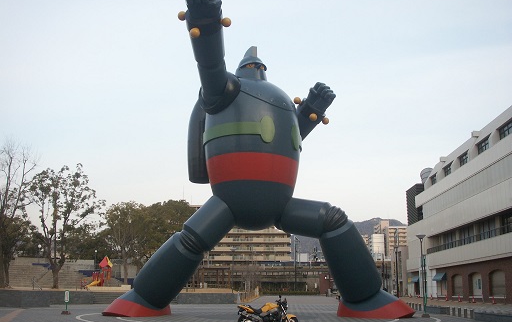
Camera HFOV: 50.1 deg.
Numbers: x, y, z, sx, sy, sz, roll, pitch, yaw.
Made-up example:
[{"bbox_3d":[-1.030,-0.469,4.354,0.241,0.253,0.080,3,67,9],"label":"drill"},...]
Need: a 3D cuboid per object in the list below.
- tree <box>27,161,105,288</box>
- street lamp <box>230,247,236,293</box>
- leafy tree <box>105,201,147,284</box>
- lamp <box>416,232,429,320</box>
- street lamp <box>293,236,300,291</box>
[{"bbox_3d":[-20.054,6.939,59.508,7.900,13.279,7.400,1,-13,0],"label":"tree"},{"bbox_3d":[-2.100,10.081,50.458,0.600,4.115,0.600,1,-13,0],"label":"street lamp"},{"bbox_3d":[-17.692,11.332,76.277,5.800,11.244,5.700,1,-13,0],"label":"leafy tree"},{"bbox_3d":[10.540,7.086,34.538,0.650,4.834,0.650,1,-13,0],"label":"lamp"},{"bbox_3d":[6.990,18.248,96.105,1.300,9.926,0.500,1,-13,0],"label":"street lamp"}]

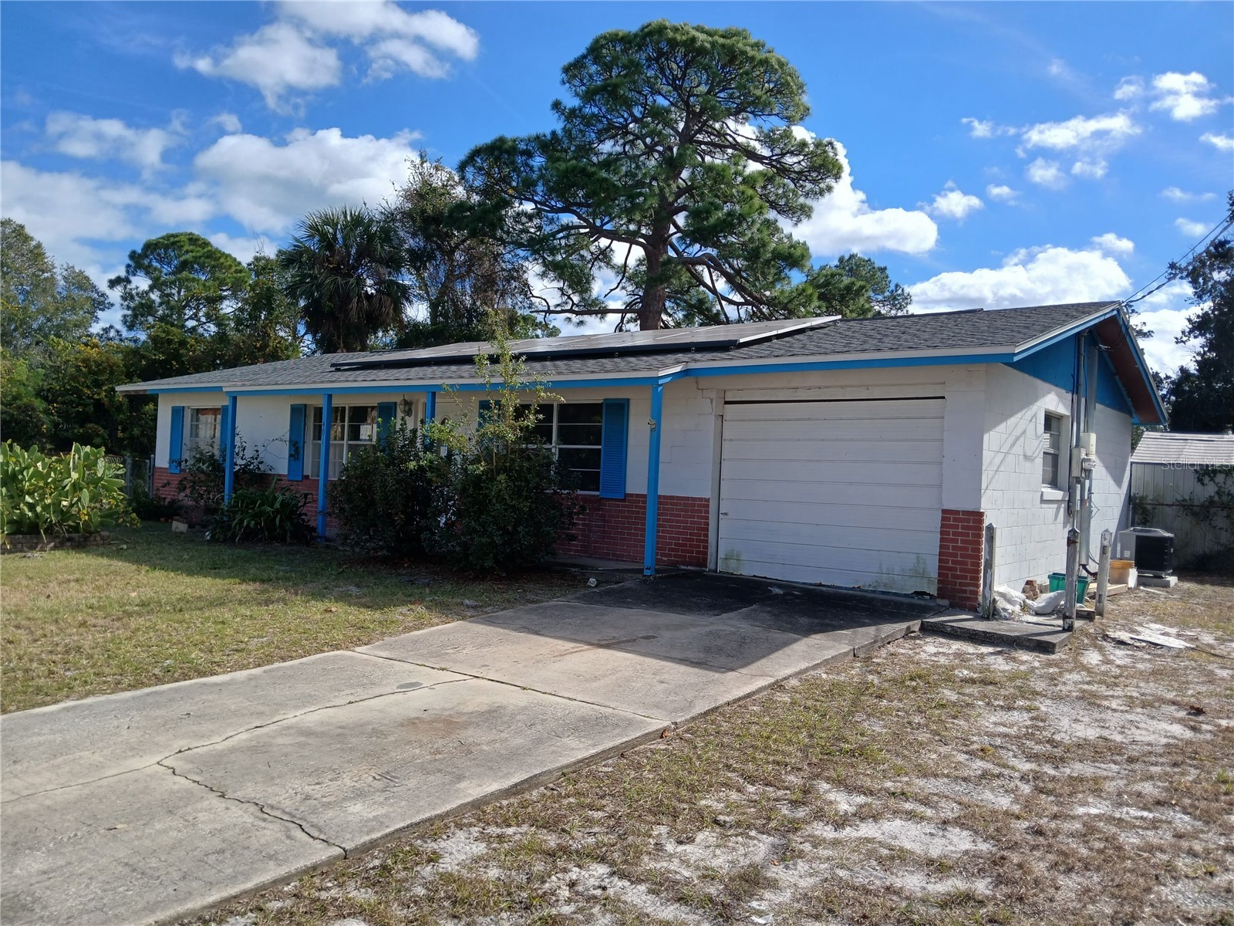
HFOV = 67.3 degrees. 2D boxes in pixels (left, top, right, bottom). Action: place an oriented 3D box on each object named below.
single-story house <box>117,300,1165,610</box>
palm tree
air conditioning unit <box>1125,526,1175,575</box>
[{"bbox_3d":[-1.151,-0.510,17.986,19.170,3.910,9.300,2,-1,39],"label":"single-story house"},{"bbox_3d":[-9.313,-3.623,30.934,4.200,9.885,4.200,2,-1,39],"label":"palm tree"},{"bbox_3d":[7.889,1.303,13.778,0.640,0.700,0.640,2,-1,39],"label":"air conditioning unit"}]

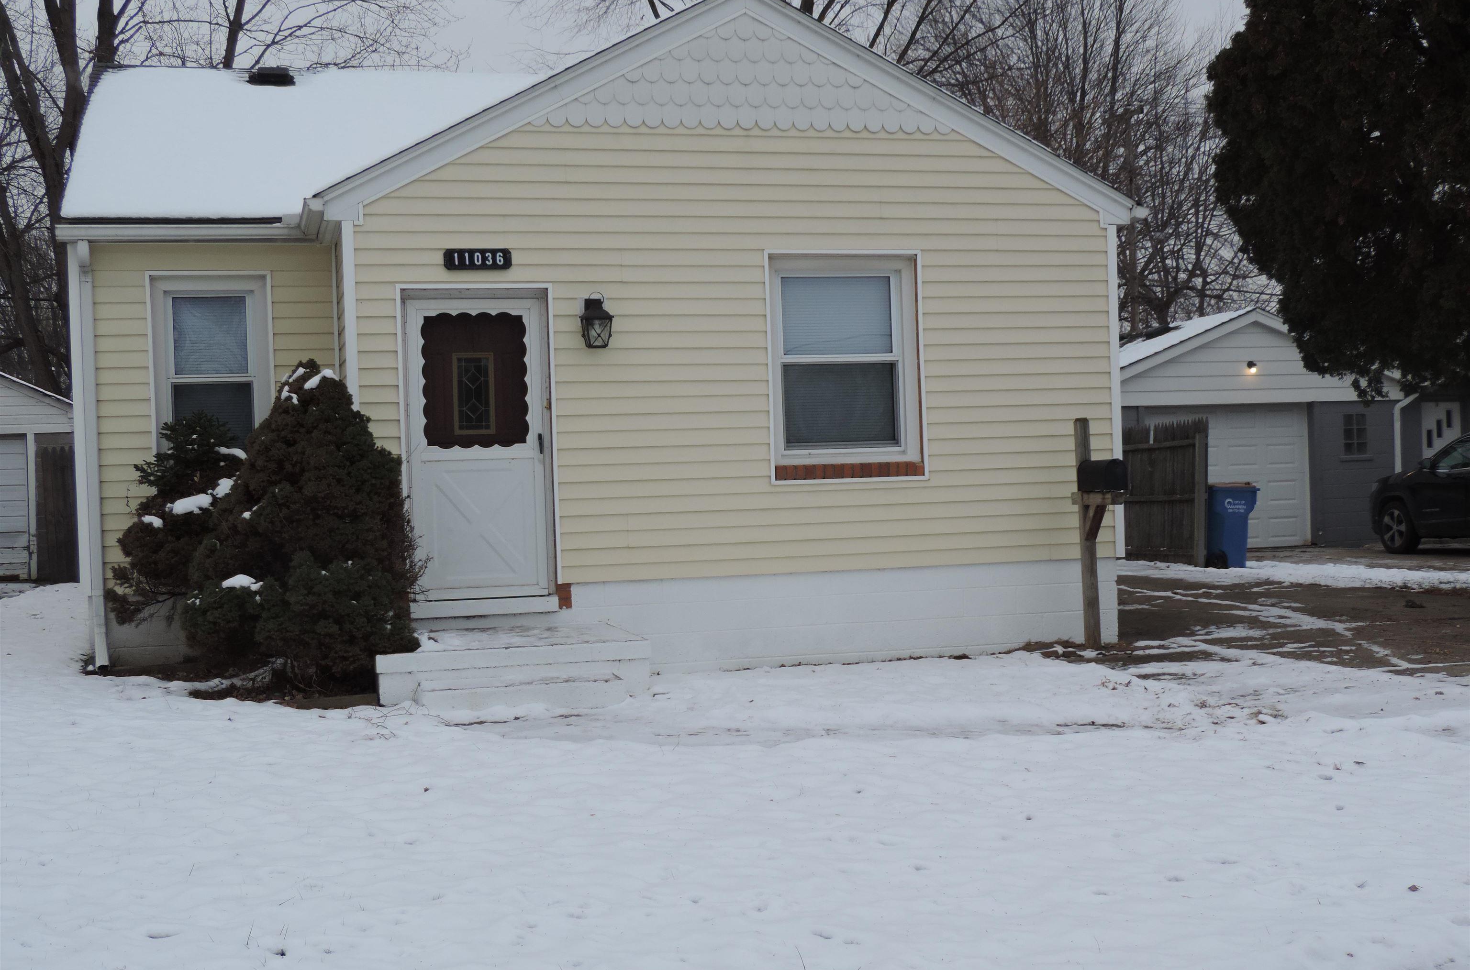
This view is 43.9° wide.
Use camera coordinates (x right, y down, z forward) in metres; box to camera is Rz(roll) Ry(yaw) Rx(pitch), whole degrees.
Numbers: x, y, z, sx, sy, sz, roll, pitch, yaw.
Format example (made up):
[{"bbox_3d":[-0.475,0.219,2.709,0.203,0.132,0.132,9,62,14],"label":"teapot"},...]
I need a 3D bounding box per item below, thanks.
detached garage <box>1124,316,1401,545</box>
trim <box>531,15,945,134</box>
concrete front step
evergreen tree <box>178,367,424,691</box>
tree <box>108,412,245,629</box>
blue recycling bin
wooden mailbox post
[{"bbox_3d":[6.891,-0.826,30.037,4.950,3.580,6.400,-2,0,-16],"label":"detached garage"},{"bbox_3d":[0.082,-2.900,12.813,3.070,0.880,0.050,-2,0,-16],"label":"trim"},{"bbox_3d":[-1.462,1.147,11.477,1.660,0.350,1.720,-2,0,-16],"label":"concrete front step"},{"bbox_3d":[-2.729,0.258,11.443,1.450,2.070,1.400,-2,0,-16],"label":"evergreen tree"},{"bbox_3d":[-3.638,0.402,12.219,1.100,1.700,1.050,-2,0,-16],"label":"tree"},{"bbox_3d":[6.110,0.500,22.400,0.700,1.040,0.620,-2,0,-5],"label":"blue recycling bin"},{"bbox_3d":[2.640,0.350,13.344,0.170,1.700,0.610,-2,0,-16],"label":"wooden mailbox post"}]

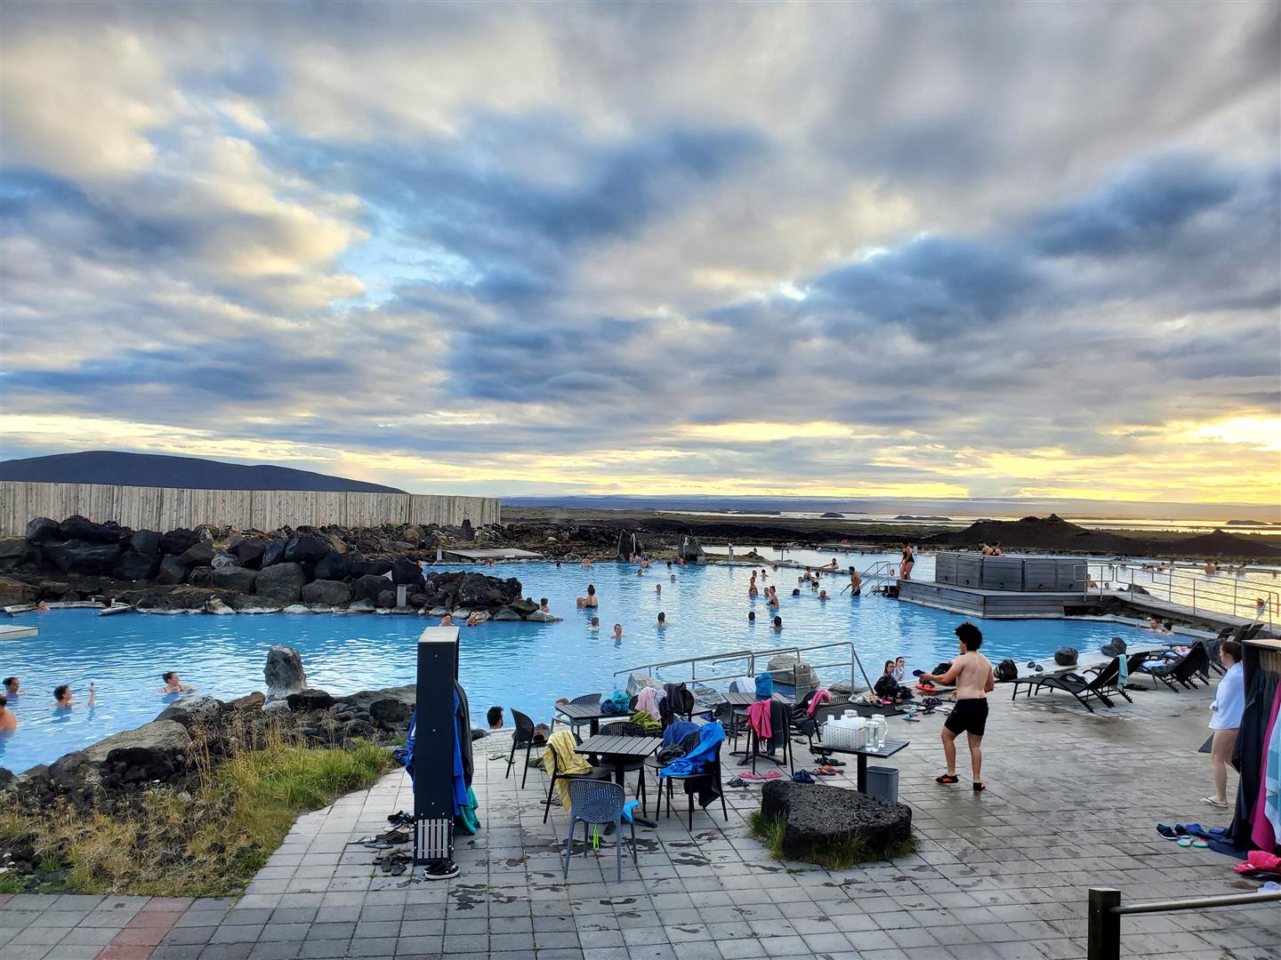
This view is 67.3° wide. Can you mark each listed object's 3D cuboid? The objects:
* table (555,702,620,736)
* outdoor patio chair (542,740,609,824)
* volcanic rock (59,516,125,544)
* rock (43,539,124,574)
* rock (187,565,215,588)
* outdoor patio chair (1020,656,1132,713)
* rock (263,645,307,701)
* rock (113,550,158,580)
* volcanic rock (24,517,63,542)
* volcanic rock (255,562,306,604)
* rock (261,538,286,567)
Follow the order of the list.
[{"bbox_3d":[-0.492,2.889,10.552,0.700,0.730,0.630,1,-2,-23],"label":"table"},{"bbox_3d":[-0.601,2.814,9.184,0.560,0.810,0.500,0,-1,11],"label":"outdoor patio chair"},{"bbox_3d":[-19.551,1.784,34.300,2.350,1.020,1.400,2,-2,-30],"label":"volcanic rock"},{"bbox_3d":[-18.250,2.507,31.500,2.550,1.200,1.500,1,-2,-30],"label":"rock"},{"bbox_3d":[-12.848,2.841,28.136,0.830,0.650,0.750,1,-2,-24],"label":"rock"},{"bbox_3d":[6.659,3.095,15.201,0.630,0.870,1.920,2,-2,-43],"label":"outdoor patio chair"},{"bbox_3d":[-5.789,3.152,15.700,0.660,0.930,0.600,1,-2,-20],"label":"rock"},{"bbox_3d":[-17.247,2.943,32.900,1.590,1.080,1.250,1,-2,-28],"label":"rock"},{"bbox_3d":[-18.406,1.573,29.666,1.150,0.870,0.980,1,-2,-32],"label":"volcanic rock"},{"bbox_3d":[-11.181,3.188,29.900,1.550,1.300,1.200,1,-2,-20],"label":"volcanic rock"},{"bbox_3d":[-11.932,2.360,31.300,0.900,1.000,0.850,1,-2,-21],"label":"rock"}]

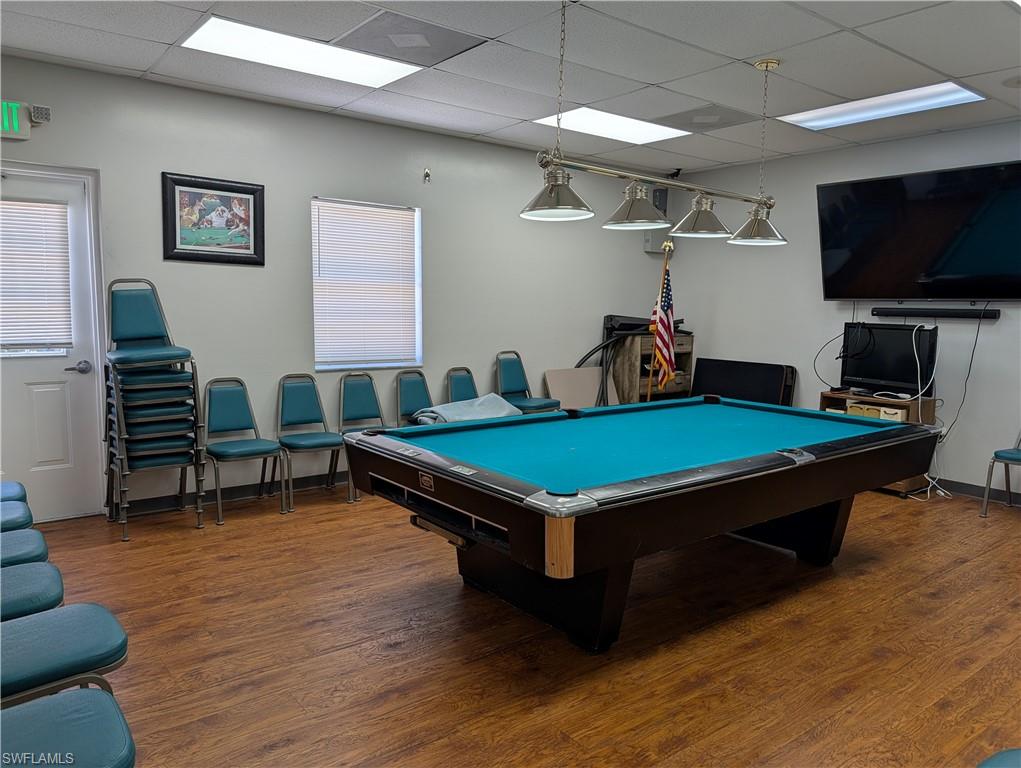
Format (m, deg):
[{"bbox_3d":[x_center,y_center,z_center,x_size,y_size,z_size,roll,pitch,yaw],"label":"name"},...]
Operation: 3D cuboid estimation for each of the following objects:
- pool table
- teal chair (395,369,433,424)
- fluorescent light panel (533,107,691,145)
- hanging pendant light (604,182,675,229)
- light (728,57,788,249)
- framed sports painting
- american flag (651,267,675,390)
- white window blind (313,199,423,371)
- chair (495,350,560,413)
[{"bbox_3d":[0.832,0.630,3.891,2.930,0.800,1.650,-4,9,-36],"label":"pool table"},{"bbox_3d":[-0.682,0.342,5.654,0.450,0.875,0.530,-5,9,-37],"label":"teal chair"},{"bbox_3d":[0.796,-1.986,5.421,1.200,0.060,0.600,-5,9,-37],"label":"fluorescent light panel"},{"bbox_3d":[0.607,-0.860,3.384,0.335,0.215,0.335,1,7,0],"label":"hanging pendant light"},{"bbox_3d":[1.409,-1.277,3.963,0.335,0.965,0.335,-5,9,-37],"label":"light"},{"bbox_3d":[-1.987,-1.093,4.773,0.655,0.560,0.040,-5,9,-37],"label":"framed sports painting"},{"bbox_3d":[1.442,-0.510,6.668,0.240,1.180,0.220,3,7,12],"label":"american flag"},{"bbox_3d":[-1.104,-0.751,5.541,0.920,1.260,0.060,-4,9,-37],"label":"white window blind"},{"bbox_3d":[0.102,0.200,6.198,0.460,0.940,0.530,-4,9,-37],"label":"chair"}]

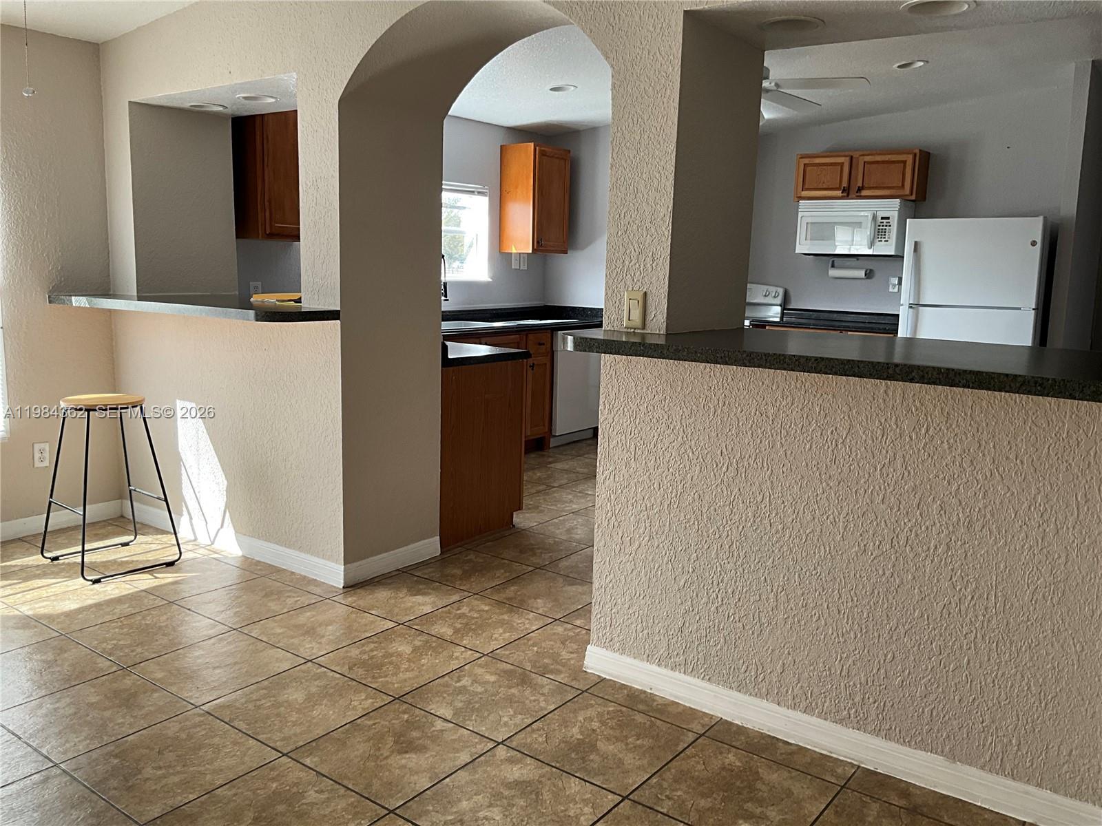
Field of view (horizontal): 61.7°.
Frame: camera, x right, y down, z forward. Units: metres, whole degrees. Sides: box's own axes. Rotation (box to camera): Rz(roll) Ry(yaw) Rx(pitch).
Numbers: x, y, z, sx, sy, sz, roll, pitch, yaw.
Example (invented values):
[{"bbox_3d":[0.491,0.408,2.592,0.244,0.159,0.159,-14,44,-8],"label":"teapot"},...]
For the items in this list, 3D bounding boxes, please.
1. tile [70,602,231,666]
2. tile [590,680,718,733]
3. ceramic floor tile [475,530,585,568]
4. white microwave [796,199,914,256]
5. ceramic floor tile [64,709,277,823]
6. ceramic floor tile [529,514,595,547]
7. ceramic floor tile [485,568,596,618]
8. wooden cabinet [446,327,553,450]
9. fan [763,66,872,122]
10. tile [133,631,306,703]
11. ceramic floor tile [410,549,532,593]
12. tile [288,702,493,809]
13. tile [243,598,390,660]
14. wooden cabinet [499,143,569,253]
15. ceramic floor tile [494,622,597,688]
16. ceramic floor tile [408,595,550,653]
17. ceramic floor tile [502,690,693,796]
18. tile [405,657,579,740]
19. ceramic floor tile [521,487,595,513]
[{"bbox_3d":[-1.427,0.787,3.295,0.410,0.010,0.410,9,12,36],"label":"tile"},{"bbox_3d":[0.314,0.908,2.864,0.410,0.010,0.130,9,12,36],"label":"tile"},{"bbox_3d":[-0.097,0.652,4.424,0.416,0.010,0.416,9,12,36],"label":"ceramic floor tile"},{"bbox_3d":[2.309,-1.405,7.024,0.750,0.395,0.403,8,12,35],"label":"white microwave"},{"bbox_3d":[-1.030,0.950,2.517,0.418,0.010,0.418,9,12,36],"label":"ceramic floor tile"},{"bbox_3d":[0.157,0.603,4.757,0.416,0.010,0.416,9,12,36],"label":"ceramic floor tile"},{"bbox_3d":[-0.014,0.752,3.843,0.416,0.010,0.416,9,12,36],"label":"ceramic floor tile"},{"bbox_3d":[-0.628,-0.114,6.263,0.610,0.863,1.309,9,12,36],"label":"wooden cabinet"},{"bbox_3d":[0.986,-1.688,4.750,1.280,0.420,1.280,9,12,36],"label":"fan"},{"bbox_3d":[-1.095,0.837,3.051,0.410,0.010,0.410,9,12,36],"label":"tile"},{"bbox_3d":[-0.347,0.694,4.036,0.410,0.010,0.410,9,12,36],"label":"ceramic floor tile"},{"bbox_3d":[-0.432,0.938,2.562,0.410,0.010,0.410,9,12,36],"label":"tile"},{"bbox_3d":[-0.860,0.802,3.433,0.418,0.010,0.418,9,12,36],"label":"tile"},{"bbox_3d":[-0.116,-1.596,6.948,0.310,0.779,0.452,9,12,36],"label":"wooden cabinet"},{"bbox_3d":[0.068,0.855,3.270,0.418,0.010,0.418,9,12,36],"label":"ceramic floor tile"},{"bbox_3d":[-0.267,0.801,3.510,0.416,0.010,0.416,9,12,36],"label":"ceramic floor tile"},{"bbox_3d":[0.152,0.955,2.688,0.418,0.010,0.418,9,12,36],"label":"ceramic floor tile"},{"bbox_3d":[-0.185,0.904,2.936,0.418,0.010,0.418,9,12,36],"label":"tile"},{"bbox_3d":[0.070,0.507,5.351,0.418,0.010,0.418,9,12,36],"label":"ceramic floor tile"}]

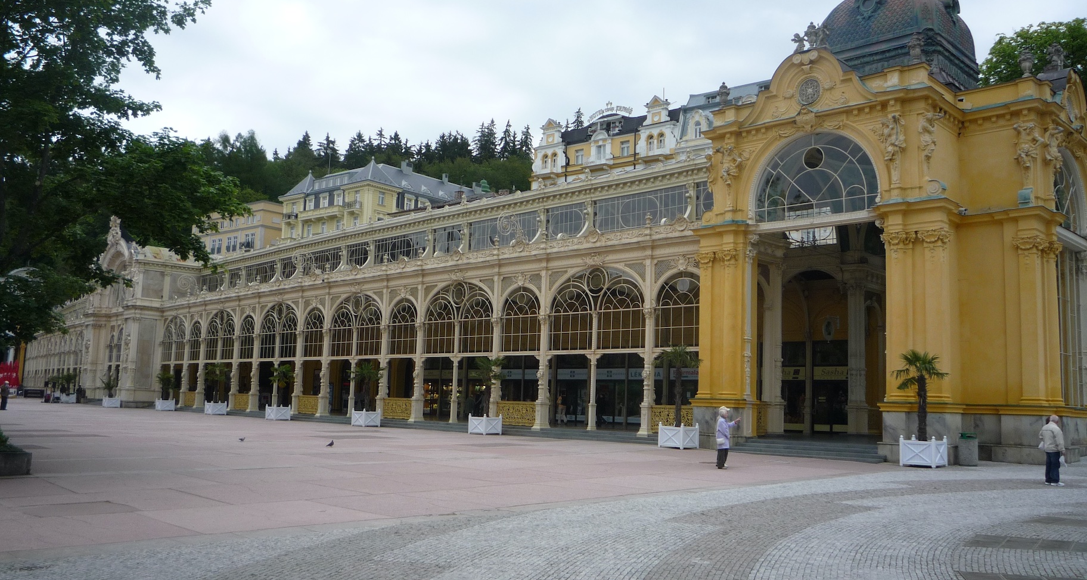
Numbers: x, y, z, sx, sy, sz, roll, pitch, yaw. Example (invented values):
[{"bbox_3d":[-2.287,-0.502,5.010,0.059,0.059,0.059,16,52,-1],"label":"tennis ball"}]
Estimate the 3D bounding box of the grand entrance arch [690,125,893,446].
[{"bbox_3d":[9.685,-0.213,37.199,8.277,12.000,1.400,-5,-10,43],"label":"grand entrance arch"}]

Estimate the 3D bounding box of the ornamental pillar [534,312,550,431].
[{"bbox_3d":[-0.045,3.607,41.915,0.470,5.135,0.440,9,-10,-44],"label":"ornamental pillar"}]

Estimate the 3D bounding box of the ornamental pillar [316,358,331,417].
[{"bbox_3d":[-12.920,5.711,55.338,0.470,3.373,0.440,8,-9,-42],"label":"ornamental pillar"}]

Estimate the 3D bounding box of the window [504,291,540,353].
[{"bbox_3d":[-1.131,1.576,48.504,2.711,3.236,0.300,-5,-10,43],"label":"window"}]

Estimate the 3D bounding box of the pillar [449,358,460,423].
[{"bbox_3d":[-4.833,5.523,51.700,0.380,3.550,0.420,9,-10,-43],"label":"pillar"}]

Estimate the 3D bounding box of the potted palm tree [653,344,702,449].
[{"bbox_3d":[4.939,3.910,34.369,1.650,3.703,1.650,-5,-10,45],"label":"potted palm tree"}]

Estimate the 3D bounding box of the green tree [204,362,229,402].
[{"bbox_3d":[-24.748,7.016,71.400,1.900,3.150,1.950,8,-10,-42],"label":"green tree"}]

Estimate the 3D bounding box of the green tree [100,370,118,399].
[{"bbox_3d":[-40.294,8.736,87.300,1.600,2.600,1.650,8,-9,-42],"label":"green tree"}]

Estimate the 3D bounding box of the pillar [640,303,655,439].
[{"bbox_3d":[4.146,3.196,37.694,0.470,5.200,0.440,9,-10,-44],"label":"pillar"}]

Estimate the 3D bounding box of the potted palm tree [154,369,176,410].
[{"bbox_3d":[-32.048,8.453,79.800,1.750,3.450,1.800,8,-9,-42],"label":"potted palm tree"}]

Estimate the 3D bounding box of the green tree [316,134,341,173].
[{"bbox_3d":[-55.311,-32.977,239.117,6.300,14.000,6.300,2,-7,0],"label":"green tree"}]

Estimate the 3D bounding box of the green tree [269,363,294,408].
[{"bbox_3d":[-16.956,6.163,61.077,1.521,2.789,1.475,-5,-10,43],"label":"green tree"}]

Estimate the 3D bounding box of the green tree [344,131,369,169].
[{"bbox_3d":[-39.999,-26.681,199.145,5.600,14.000,5.600,2,-7,0],"label":"green tree"}]

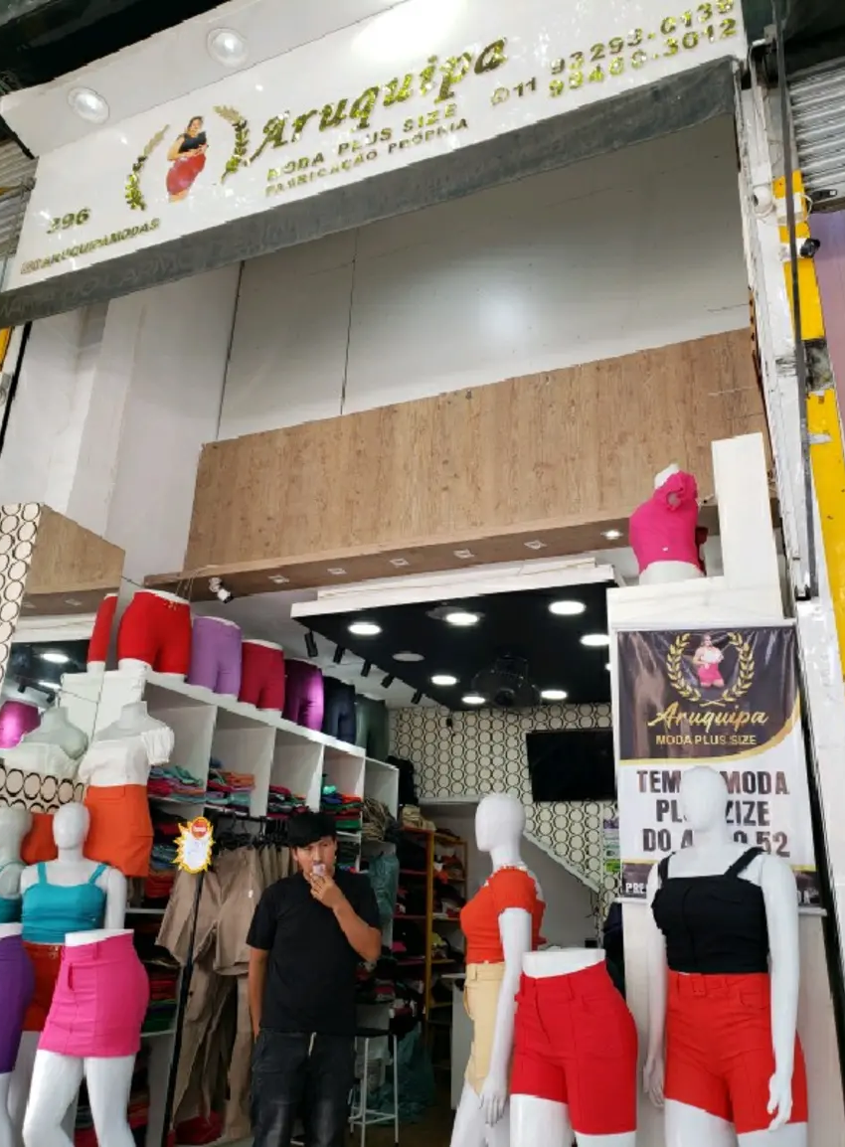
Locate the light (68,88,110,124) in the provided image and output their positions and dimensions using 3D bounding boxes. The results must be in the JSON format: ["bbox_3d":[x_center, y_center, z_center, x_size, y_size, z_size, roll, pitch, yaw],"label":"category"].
[{"bbox_3d":[-1.768,-2.487,4.571,0.214,0.050,0.214,2,-20,1],"label":"light"}]

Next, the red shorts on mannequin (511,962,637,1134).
[{"bbox_3d":[0.444,1.399,2.586,0.300,0.410,0.410,15,-24,-30],"label":"red shorts on mannequin"}]

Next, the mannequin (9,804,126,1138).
[{"bbox_3d":[-1.735,1.972,3.966,0.470,1.790,0.310,1,-21,2],"label":"mannequin"}]

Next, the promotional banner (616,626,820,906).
[{"bbox_3d":[1.262,0.811,3.774,0.780,1.184,0.020,-7,-22,22],"label":"promotional banner"}]

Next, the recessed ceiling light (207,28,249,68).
[{"bbox_3d":[-1.066,-2.881,4.730,0.225,0.040,0.225,2,-21,1],"label":"recessed ceiling light"}]

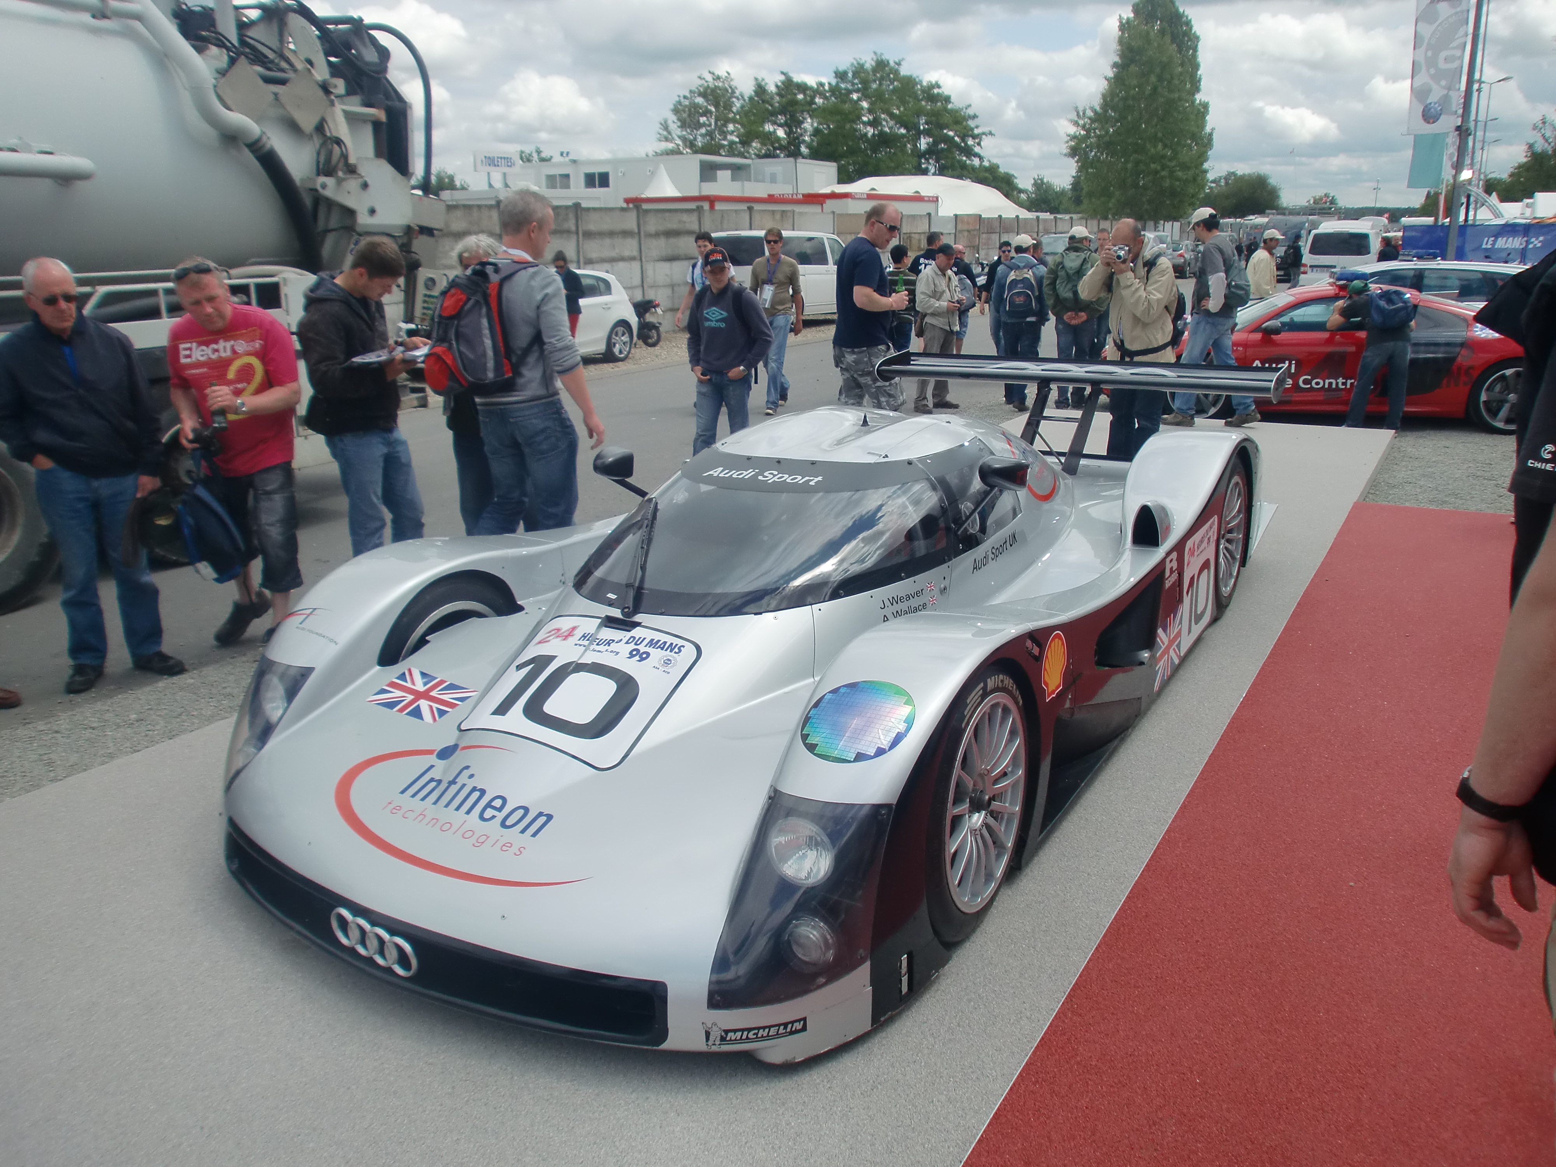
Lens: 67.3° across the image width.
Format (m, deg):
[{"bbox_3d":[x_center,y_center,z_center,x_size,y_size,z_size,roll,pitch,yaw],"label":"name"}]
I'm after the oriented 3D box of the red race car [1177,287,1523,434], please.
[{"bbox_3d":[5.444,-2.202,11.174,4.430,1.250,1.920,5,17,23],"label":"red race car"}]

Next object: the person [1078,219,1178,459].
[{"bbox_3d":[2.274,-1.469,7.633,0.540,1.721,0.500,12,21,40],"label":"person"}]

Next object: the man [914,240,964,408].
[{"bbox_3d":[1.631,-2.570,11.784,0.380,1.630,0.460,10,19,35],"label":"man"}]

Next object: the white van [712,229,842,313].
[{"bbox_3d":[0.262,-6.777,26.149,1.900,1.960,4.890,8,18,31],"label":"white van"}]

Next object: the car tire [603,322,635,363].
[{"bbox_3d":[-2.638,-3.950,19.172,0.210,0.632,0.632,8,18,31],"label":"car tire"}]

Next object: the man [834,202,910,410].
[{"bbox_3d":[0.587,-1.389,7.168,0.430,1.803,0.510,3,16,16],"label":"man"}]

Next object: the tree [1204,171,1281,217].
[{"bbox_3d":[33.641,-26.780,85.909,5.800,6.725,5.800,4,17,20],"label":"tree"}]

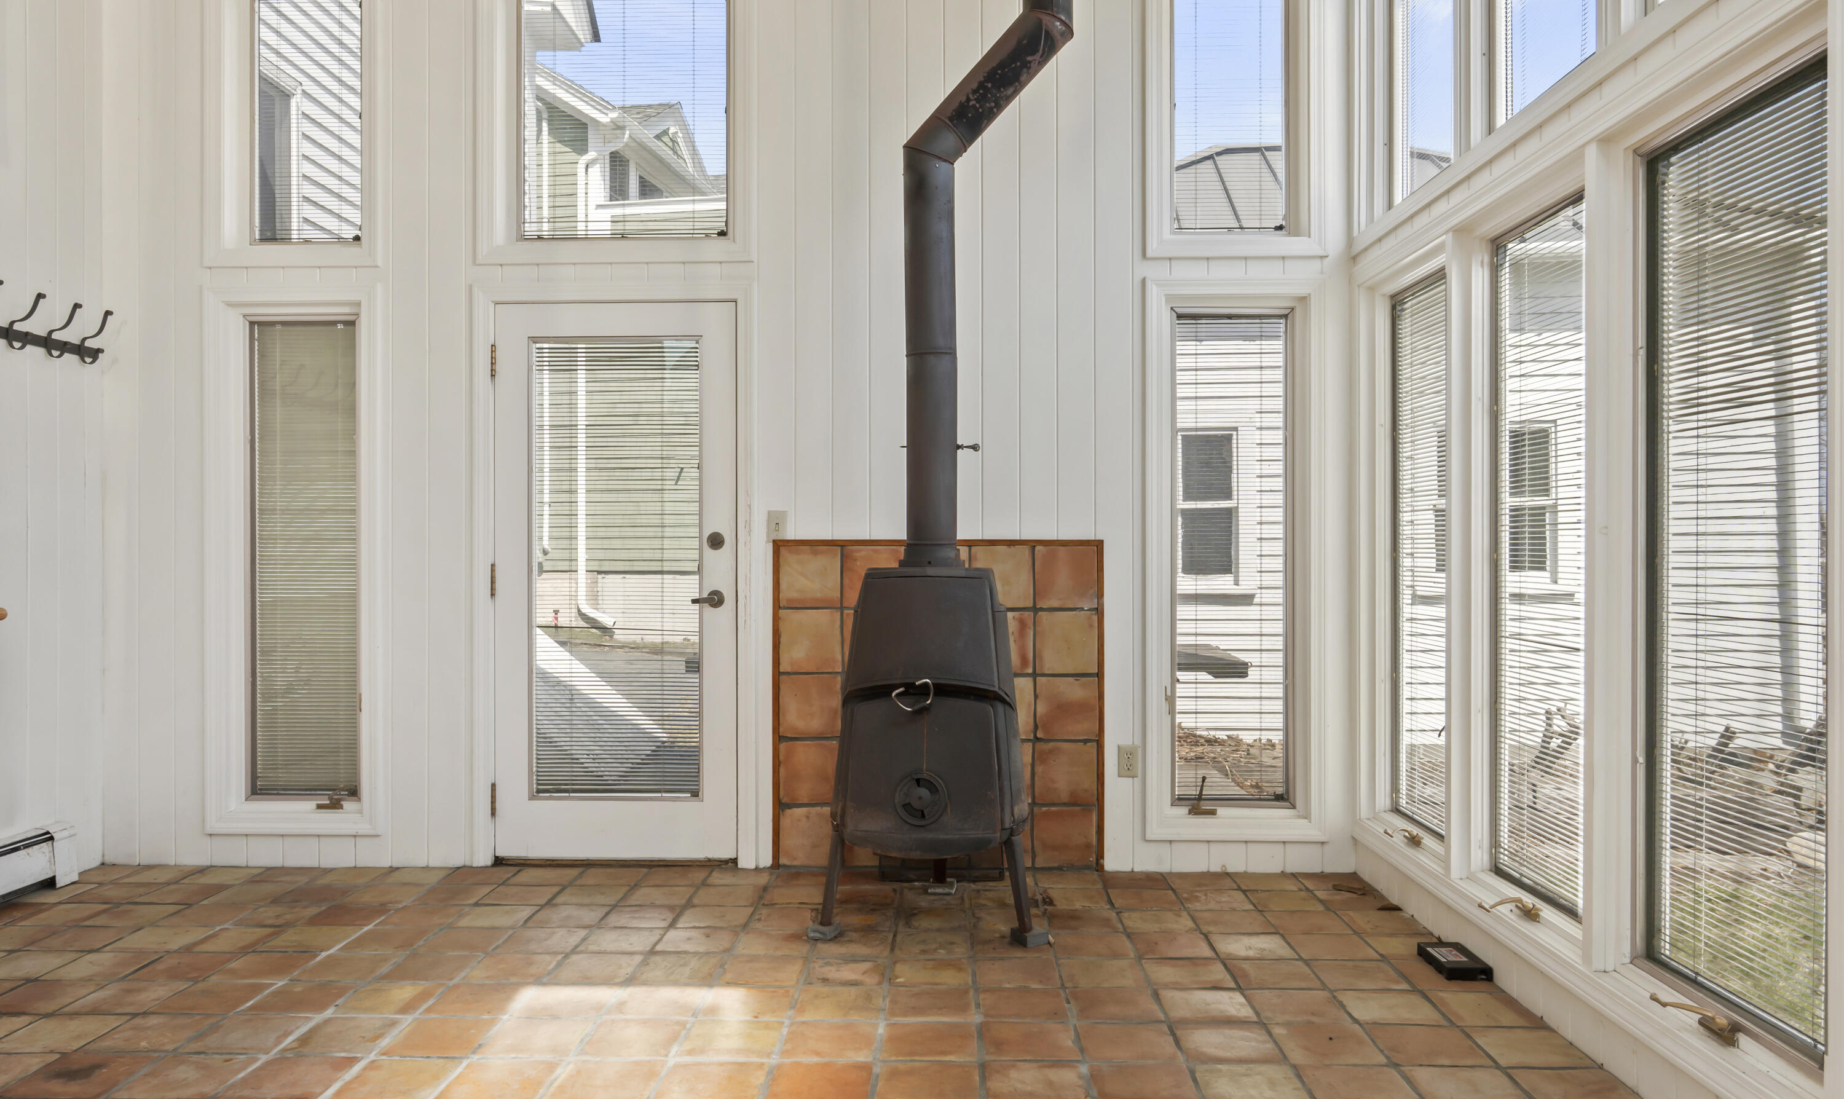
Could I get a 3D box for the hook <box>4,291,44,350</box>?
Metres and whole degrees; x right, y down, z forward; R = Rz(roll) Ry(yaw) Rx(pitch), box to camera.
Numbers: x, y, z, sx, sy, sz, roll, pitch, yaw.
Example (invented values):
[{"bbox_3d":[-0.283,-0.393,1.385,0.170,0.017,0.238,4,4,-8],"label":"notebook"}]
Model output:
[{"bbox_3d":[-2.939,-0.749,4.040,0.114,0.191,0.022,0,0,1],"label":"hook"}]

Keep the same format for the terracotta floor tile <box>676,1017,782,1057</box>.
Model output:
[{"bbox_3d":[-0.453,1.162,2.912,0.214,0.016,0.223,0,0,2],"label":"terracotta floor tile"}]

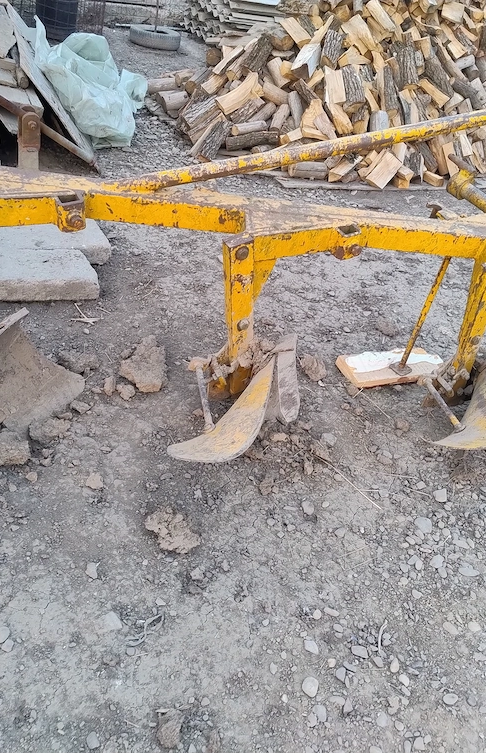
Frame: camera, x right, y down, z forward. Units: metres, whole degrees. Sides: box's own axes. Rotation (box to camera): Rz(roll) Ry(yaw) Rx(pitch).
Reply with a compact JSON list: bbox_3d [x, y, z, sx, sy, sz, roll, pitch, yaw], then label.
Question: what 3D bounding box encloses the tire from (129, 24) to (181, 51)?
[{"bbox_3d":[-0.987,-3.844,7.870,0.580,0.170,0.580,4,36,-9],"label":"tire"}]

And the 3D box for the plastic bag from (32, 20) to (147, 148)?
[{"bbox_3d":[-1.066,-2.047,4.883,0.720,0.620,0.660,0,36,-12],"label":"plastic bag"}]

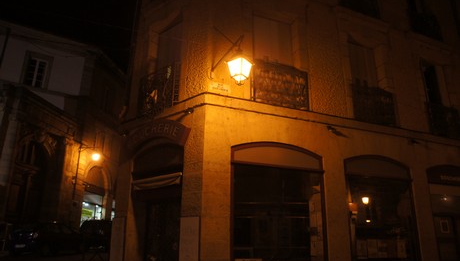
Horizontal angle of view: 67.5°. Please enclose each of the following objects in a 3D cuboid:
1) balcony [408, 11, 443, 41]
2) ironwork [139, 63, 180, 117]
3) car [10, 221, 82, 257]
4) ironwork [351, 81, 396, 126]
[{"bbox_3d":[6.823,-3.701,12.202,1.584,0.886,0.223,8,-18,-23],"label":"balcony"},{"bbox_3d":[-1.795,-1.011,9.010,1.382,1.116,0.230,-13,-21,39],"label":"ironwork"},{"bbox_3d":[-9.050,5.470,17.350,1.740,1.450,4.150,-2,-16,10],"label":"car"},{"bbox_3d":[4.154,-0.701,10.019,1.634,1.058,0.230,8,-18,-23],"label":"ironwork"}]

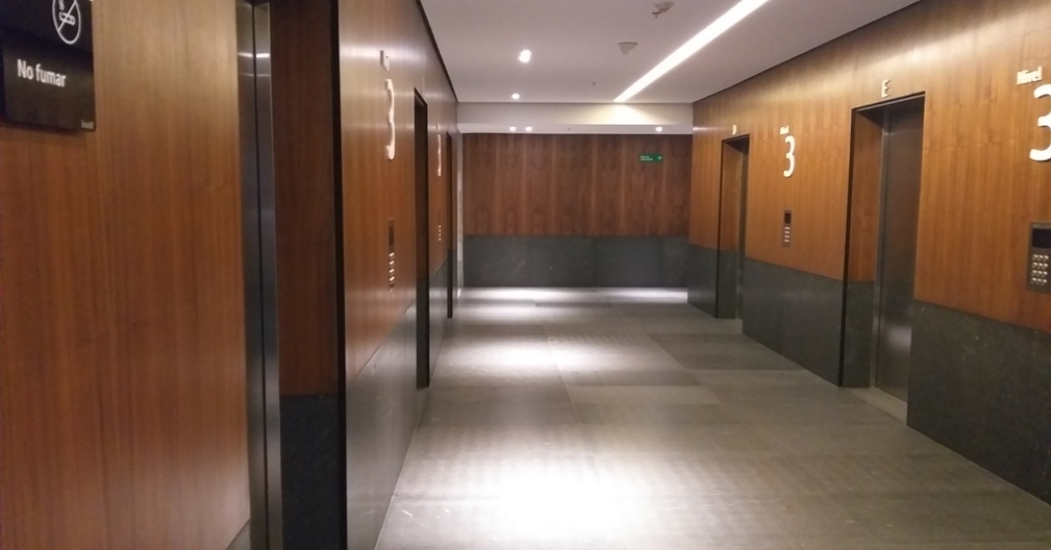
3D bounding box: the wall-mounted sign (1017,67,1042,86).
[{"bbox_3d":[2.615,-1.035,4.109,0.020,0.070,0.193,0,6,-2],"label":"wall-mounted sign"}]

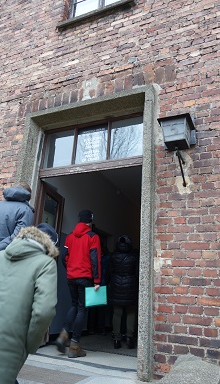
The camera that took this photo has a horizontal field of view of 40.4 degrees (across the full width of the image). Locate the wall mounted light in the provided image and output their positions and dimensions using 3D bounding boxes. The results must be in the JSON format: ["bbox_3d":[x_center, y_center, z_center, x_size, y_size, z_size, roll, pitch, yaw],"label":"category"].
[{"bbox_3d":[0.657,-0.371,2.840,0.290,0.530,0.541,-5,-21,23],"label":"wall mounted light"}]

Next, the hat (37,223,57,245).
[{"bbox_3d":[-0.472,0.320,2.220,0.190,0.180,0.220,-2,-35,15],"label":"hat"}]

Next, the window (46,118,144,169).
[{"bbox_3d":[-0.250,-0.653,4.034,1.560,0.609,0.080,-5,-21,23],"label":"window"}]

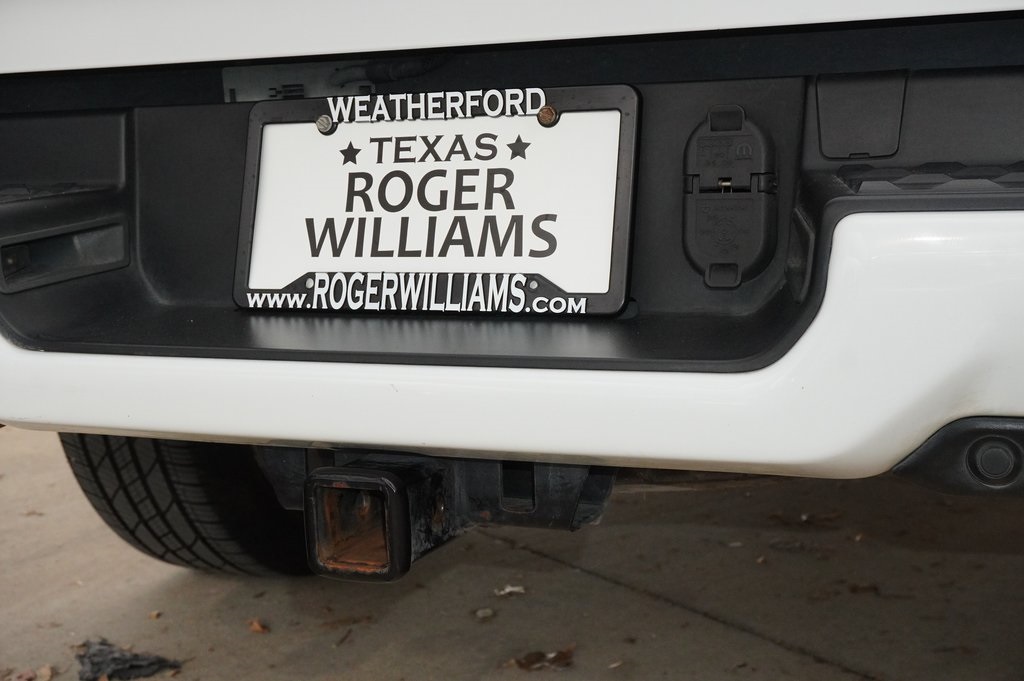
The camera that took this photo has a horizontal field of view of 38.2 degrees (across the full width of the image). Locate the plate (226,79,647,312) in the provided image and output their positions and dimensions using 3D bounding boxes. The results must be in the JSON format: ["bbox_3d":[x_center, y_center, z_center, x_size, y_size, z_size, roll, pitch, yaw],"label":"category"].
[{"bbox_3d":[-0.060,-0.099,1.062,0.312,0.160,0.014,2,-6,23],"label":"plate"}]

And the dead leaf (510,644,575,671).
[{"bbox_3d":[0.040,0.419,1.954,0.085,0.015,0.058,-2,8,1],"label":"dead leaf"}]

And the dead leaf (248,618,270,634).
[{"bbox_3d":[-0.362,0.410,2.118,0.032,0.013,0.030,-4,9,-10],"label":"dead leaf"}]

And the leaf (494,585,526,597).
[{"bbox_3d":[-0.002,0.380,2.246,0.048,0.010,0.030,-2,8,0],"label":"leaf"}]

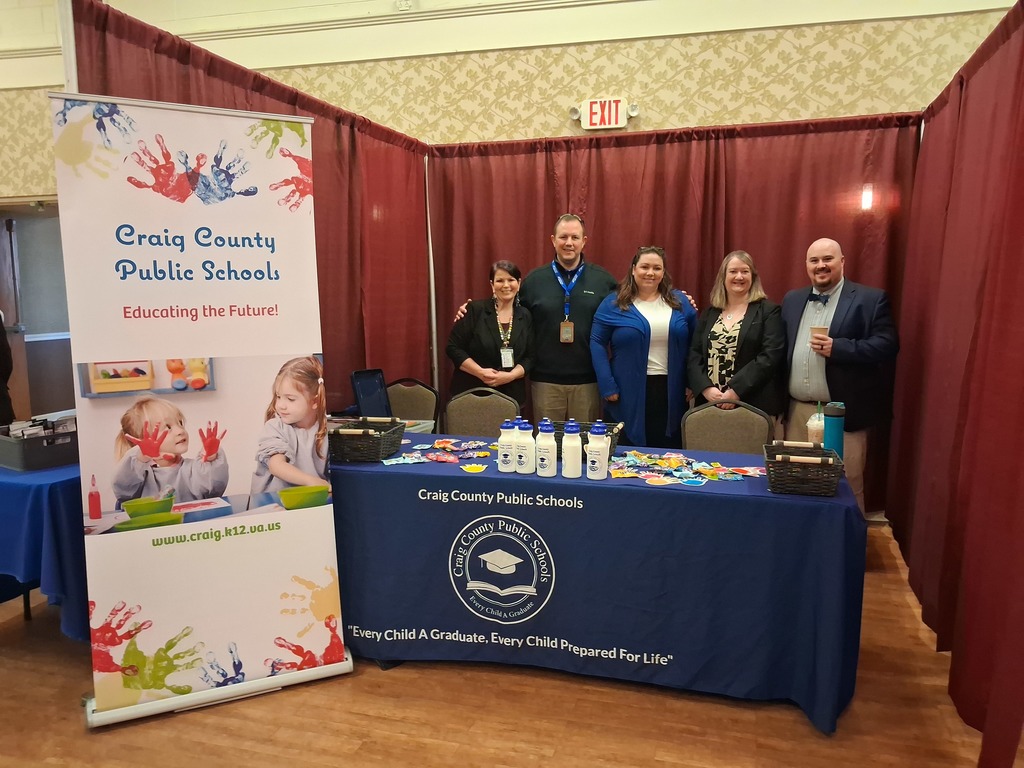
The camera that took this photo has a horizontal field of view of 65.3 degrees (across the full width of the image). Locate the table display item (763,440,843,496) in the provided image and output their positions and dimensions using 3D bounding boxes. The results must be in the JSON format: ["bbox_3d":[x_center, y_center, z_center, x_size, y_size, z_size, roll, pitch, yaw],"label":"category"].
[{"bbox_3d":[1.009,0.296,2.786,0.245,0.134,0.294,2,7,15],"label":"table display item"}]

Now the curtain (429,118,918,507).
[{"bbox_3d":[0.890,-0.370,5.159,3.020,2.400,0.120,2,7,17],"label":"curtain"}]

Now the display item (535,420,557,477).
[{"bbox_3d":[0.134,0.251,3.053,0.074,0.200,0.074,2,7,17],"label":"display item"}]

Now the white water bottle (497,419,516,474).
[{"bbox_3d":[-0.018,0.233,3.075,0.074,0.200,0.074,0,7,5],"label":"white water bottle"}]

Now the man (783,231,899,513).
[{"bbox_3d":[1.676,0.109,4.113,0.580,1.686,0.390,5,9,37],"label":"man"}]

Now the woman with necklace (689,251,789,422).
[{"bbox_3d":[1.141,0.152,4.070,0.480,1.635,0.350,2,7,18],"label":"woman with necklace"}]

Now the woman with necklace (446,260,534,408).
[{"bbox_3d":[-0.118,0.121,4.535,0.480,1.605,0.330,-1,7,-7],"label":"woman with necklace"}]

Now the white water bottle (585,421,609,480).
[{"bbox_3d":[0.317,0.248,2.941,0.074,0.200,0.074,3,8,26],"label":"white water bottle"}]

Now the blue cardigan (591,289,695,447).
[{"bbox_3d":[0.687,-0.077,4.206,0.550,0.836,0.340,-1,7,-3],"label":"blue cardigan"}]

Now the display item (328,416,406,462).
[{"bbox_3d":[-0.605,0.237,3.353,0.245,0.134,0.294,1,7,10],"label":"display item"}]

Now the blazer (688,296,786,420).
[{"bbox_3d":[1.139,-0.126,4.037,0.480,0.618,0.320,2,7,18],"label":"blazer"}]

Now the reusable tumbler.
[{"bbox_3d":[1.213,0.209,3.000,0.075,0.254,0.075,2,7,22],"label":"reusable tumbler"}]

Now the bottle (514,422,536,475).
[{"bbox_3d":[0.052,0.245,3.104,0.074,0.200,0.074,2,7,17],"label":"bottle"}]

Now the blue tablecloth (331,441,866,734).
[{"bbox_3d":[0.132,0.690,3.354,2.420,0.750,0.860,2,7,17],"label":"blue tablecloth"}]

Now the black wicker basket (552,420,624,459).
[{"bbox_3d":[0.285,0.231,3.312,0.290,0.130,0.240,2,7,15],"label":"black wicker basket"}]

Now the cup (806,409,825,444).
[{"bbox_3d":[1.193,0.217,3.092,0.098,0.215,0.098,2,7,21],"label":"cup"}]

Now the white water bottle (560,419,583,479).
[{"bbox_3d":[0.228,0.252,3.034,0.074,0.200,0.074,2,7,17],"label":"white water bottle"}]

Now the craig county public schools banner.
[{"bbox_3d":[-1.085,0.064,2.864,0.890,2.100,0.190,-4,3,-26],"label":"craig county public schools banner"}]

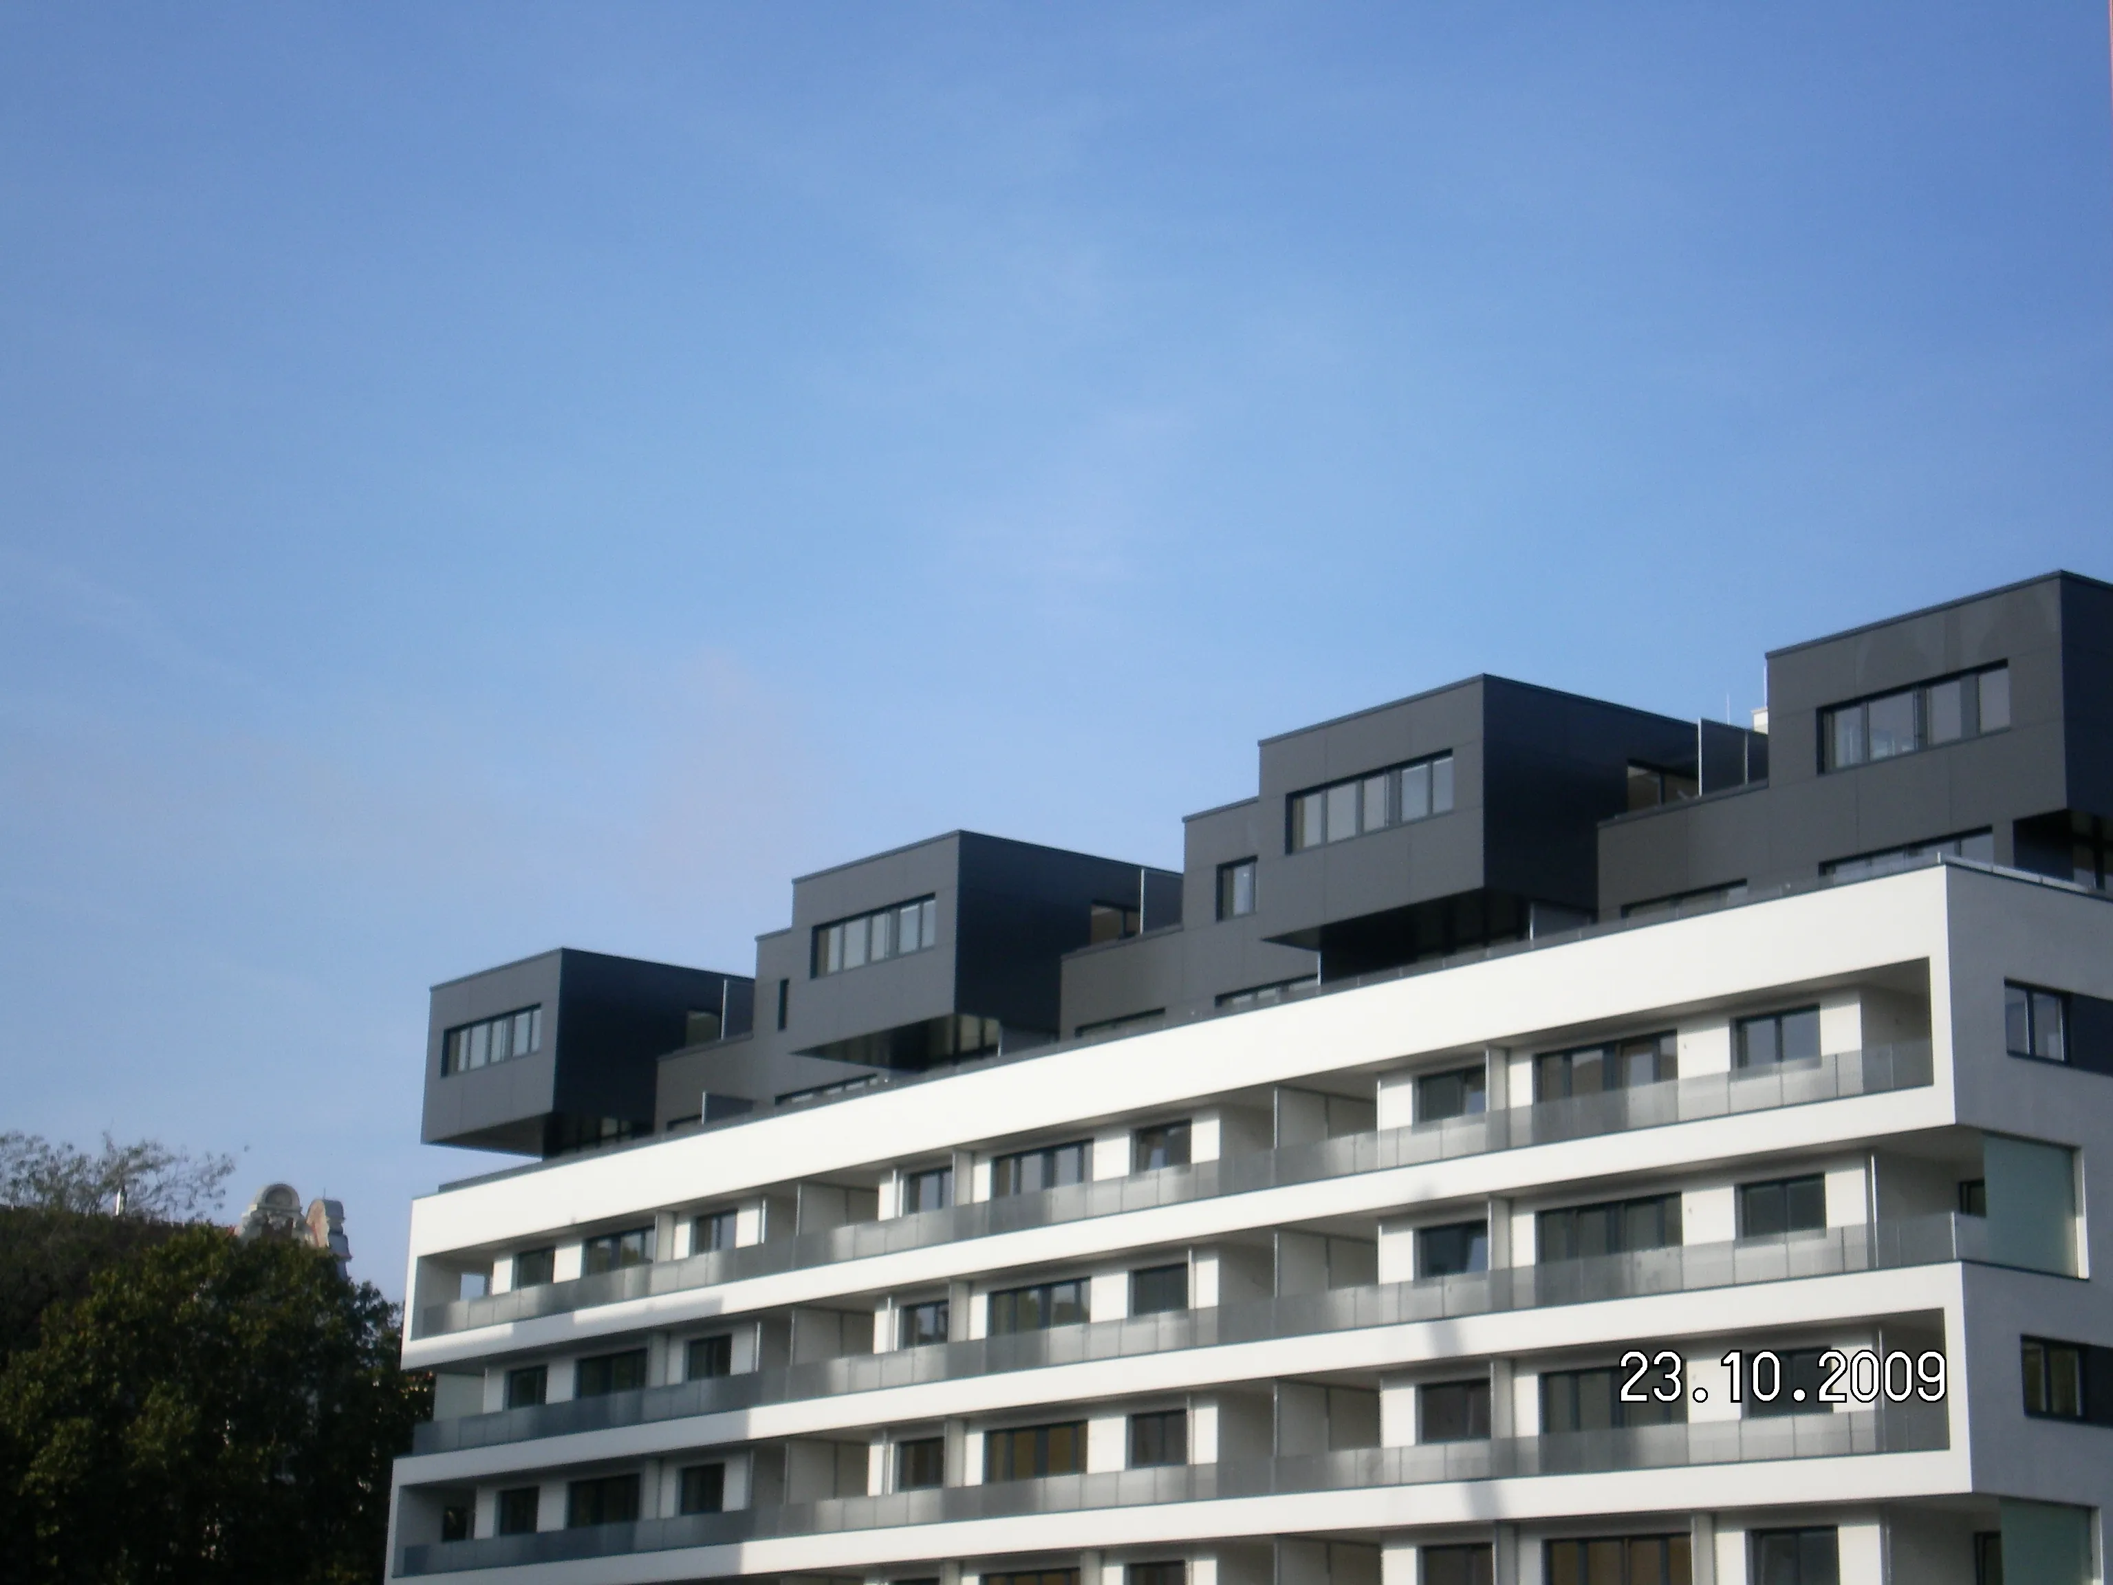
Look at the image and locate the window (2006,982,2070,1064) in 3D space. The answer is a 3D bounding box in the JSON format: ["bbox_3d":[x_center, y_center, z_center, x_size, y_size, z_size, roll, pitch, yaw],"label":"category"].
[{"bbox_3d":[16.398,3.890,69.267,1.633,1.237,0.150,12,-18,-36],"label":"window"}]

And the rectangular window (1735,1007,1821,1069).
[{"bbox_3d":[12.596,4.367,72.485,0.150,1.116,1.980,12,-18,-36],"label":"rectangular window"}]

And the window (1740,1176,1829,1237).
[{"bbox_3d":[12.778,7.386,73.041,0.120,1.128,1.928,12,-18,-36],"label":"window"}]

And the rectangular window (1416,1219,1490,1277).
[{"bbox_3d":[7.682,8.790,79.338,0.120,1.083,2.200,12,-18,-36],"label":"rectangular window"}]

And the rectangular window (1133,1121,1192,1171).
[{"bbox_3d":[2.174,7.305,85.431,0.150,1.034,1.912,12,-18,-36],"label":"rectangular window"}]

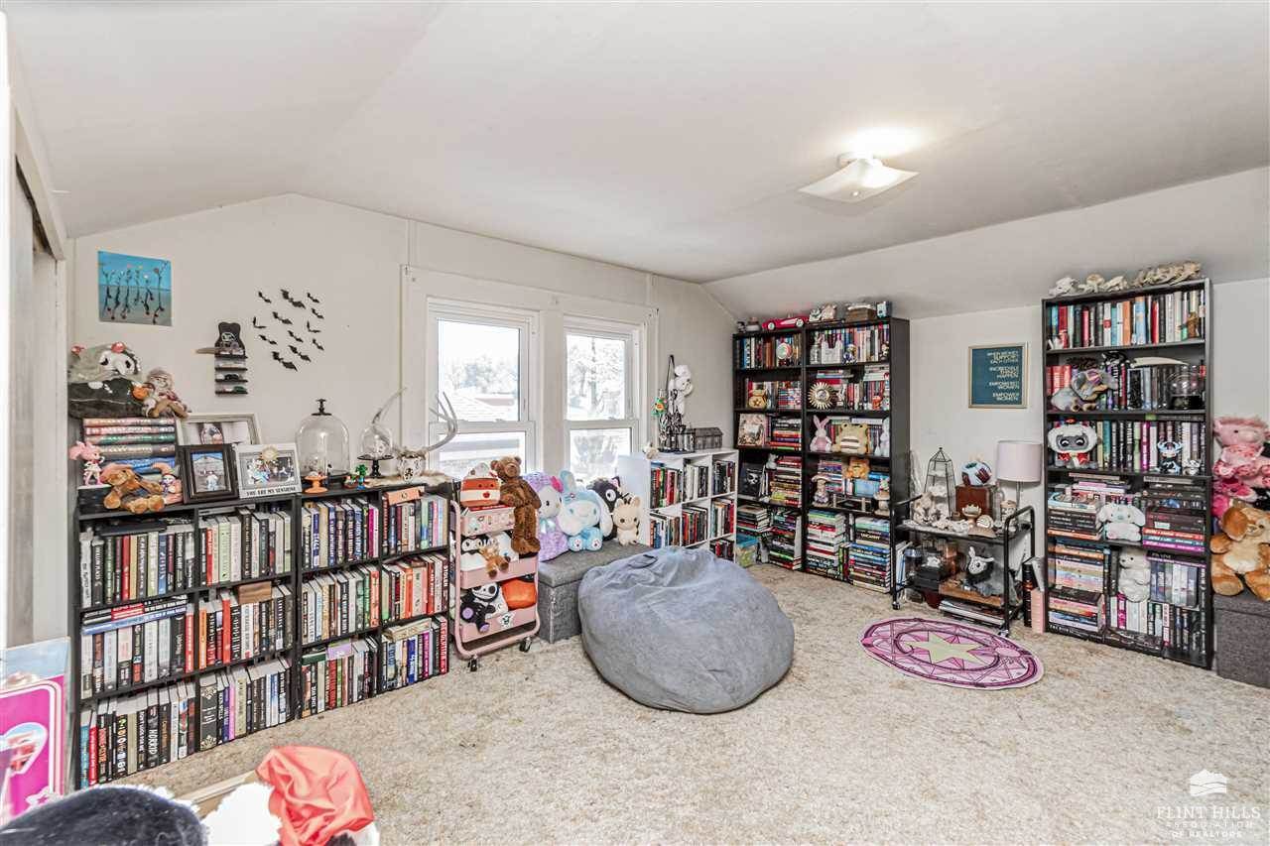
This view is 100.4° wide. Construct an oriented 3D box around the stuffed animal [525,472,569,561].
[{"bbox_3d":[-0.502,0.505,2.960,0.250,0.480,0.220,0,0,-37],"label":"stuffed animal"}]

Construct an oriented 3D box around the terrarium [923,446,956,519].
[{"bbox_3d":[1.940,0.385,3.380,0.170,0.450,0.170,0,0,37],"label":"terrarium"}]

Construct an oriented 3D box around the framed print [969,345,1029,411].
[{"bbox_3d":[2.238,-0.290,3.250,0.025,0.400,0.305,0,0,-43],"label":"framed print"}]

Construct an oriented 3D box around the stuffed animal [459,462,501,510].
[{"bbox_3d":[-0.749,0.306,2.550,0.180,0.210,0.160,0,0,-30],"label":"stuffed animal"}]

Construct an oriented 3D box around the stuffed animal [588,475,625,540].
[{"bbox_3d":[-0.196,0.564,3.420,0.260,0.390,0.220,0,0,-14],"label":"stuffed animal"}]

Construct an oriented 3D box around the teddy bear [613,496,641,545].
[{"bbox_3d":[-0.052,0.598,3.300,0.160,0.290,0.140,0,0,-30],"label":"teddy bear"}]

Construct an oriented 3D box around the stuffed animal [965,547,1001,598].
[{"bbox_3d":[1.986,0.852,3.030,0.190,0.270,0.170,0,1,41],"label":"stuffed animal"}]

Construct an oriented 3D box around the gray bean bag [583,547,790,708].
[{"bbox_3d":[0.230,0.850,2.490,0.980,0.540,0.930,0,0,5],"label":"gray bean bag"}]

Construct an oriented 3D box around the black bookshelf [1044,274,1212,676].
[{"bbox_3d":[2.522,0.222,2.735,0.280,1.800,0.615,0,0,-43],"label":"black bookshelf"}]

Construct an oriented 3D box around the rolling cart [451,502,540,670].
[{"bbox_3d":[-0.735,0.735,2.590,0.420,0.770,0.310,0,0,-44],"label":"rolling cart"}]

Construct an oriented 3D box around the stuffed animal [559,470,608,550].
[{"bbox_3d":[-0.313,0.541,3.240,0.310,0.470,0.260,0,0,-18],"label":"stuffed animal"}]

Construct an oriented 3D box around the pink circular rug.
[{"bbox_3d":[1.584,1.150,2.708,0.832,0.010,0.832,0,0,0],"label":"pink circular rug"}]

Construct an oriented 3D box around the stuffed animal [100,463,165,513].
[{"bbox_3d":[-1.710,0.213,1.800,0.180,0.155,0.160,0,1,-41],"label":"stuffed animal"}]

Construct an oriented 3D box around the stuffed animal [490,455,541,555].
[{"bbox_3d":[-0.590,0.401,2.610,0.240,0.470,0.220,0,0,-27],"label":"stuffed animal"}]

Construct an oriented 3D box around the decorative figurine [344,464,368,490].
[{"bbox_3d":[-1.130,0.225,2.145,0.085,0.105,0.060,0,0,-41],"label":"decorative figurine"}]

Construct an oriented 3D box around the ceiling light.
[{"bbox_3d":[0.867,-0.962,2.060,0.305,0.150,0.305,0,0,-25],"label":"ceiling light"}]

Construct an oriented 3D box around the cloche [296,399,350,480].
[{"bbox_3d":[-1.357,0.075,2.300,0.207,0.355,0.207,0,1,-37],"label":"cloche"}]

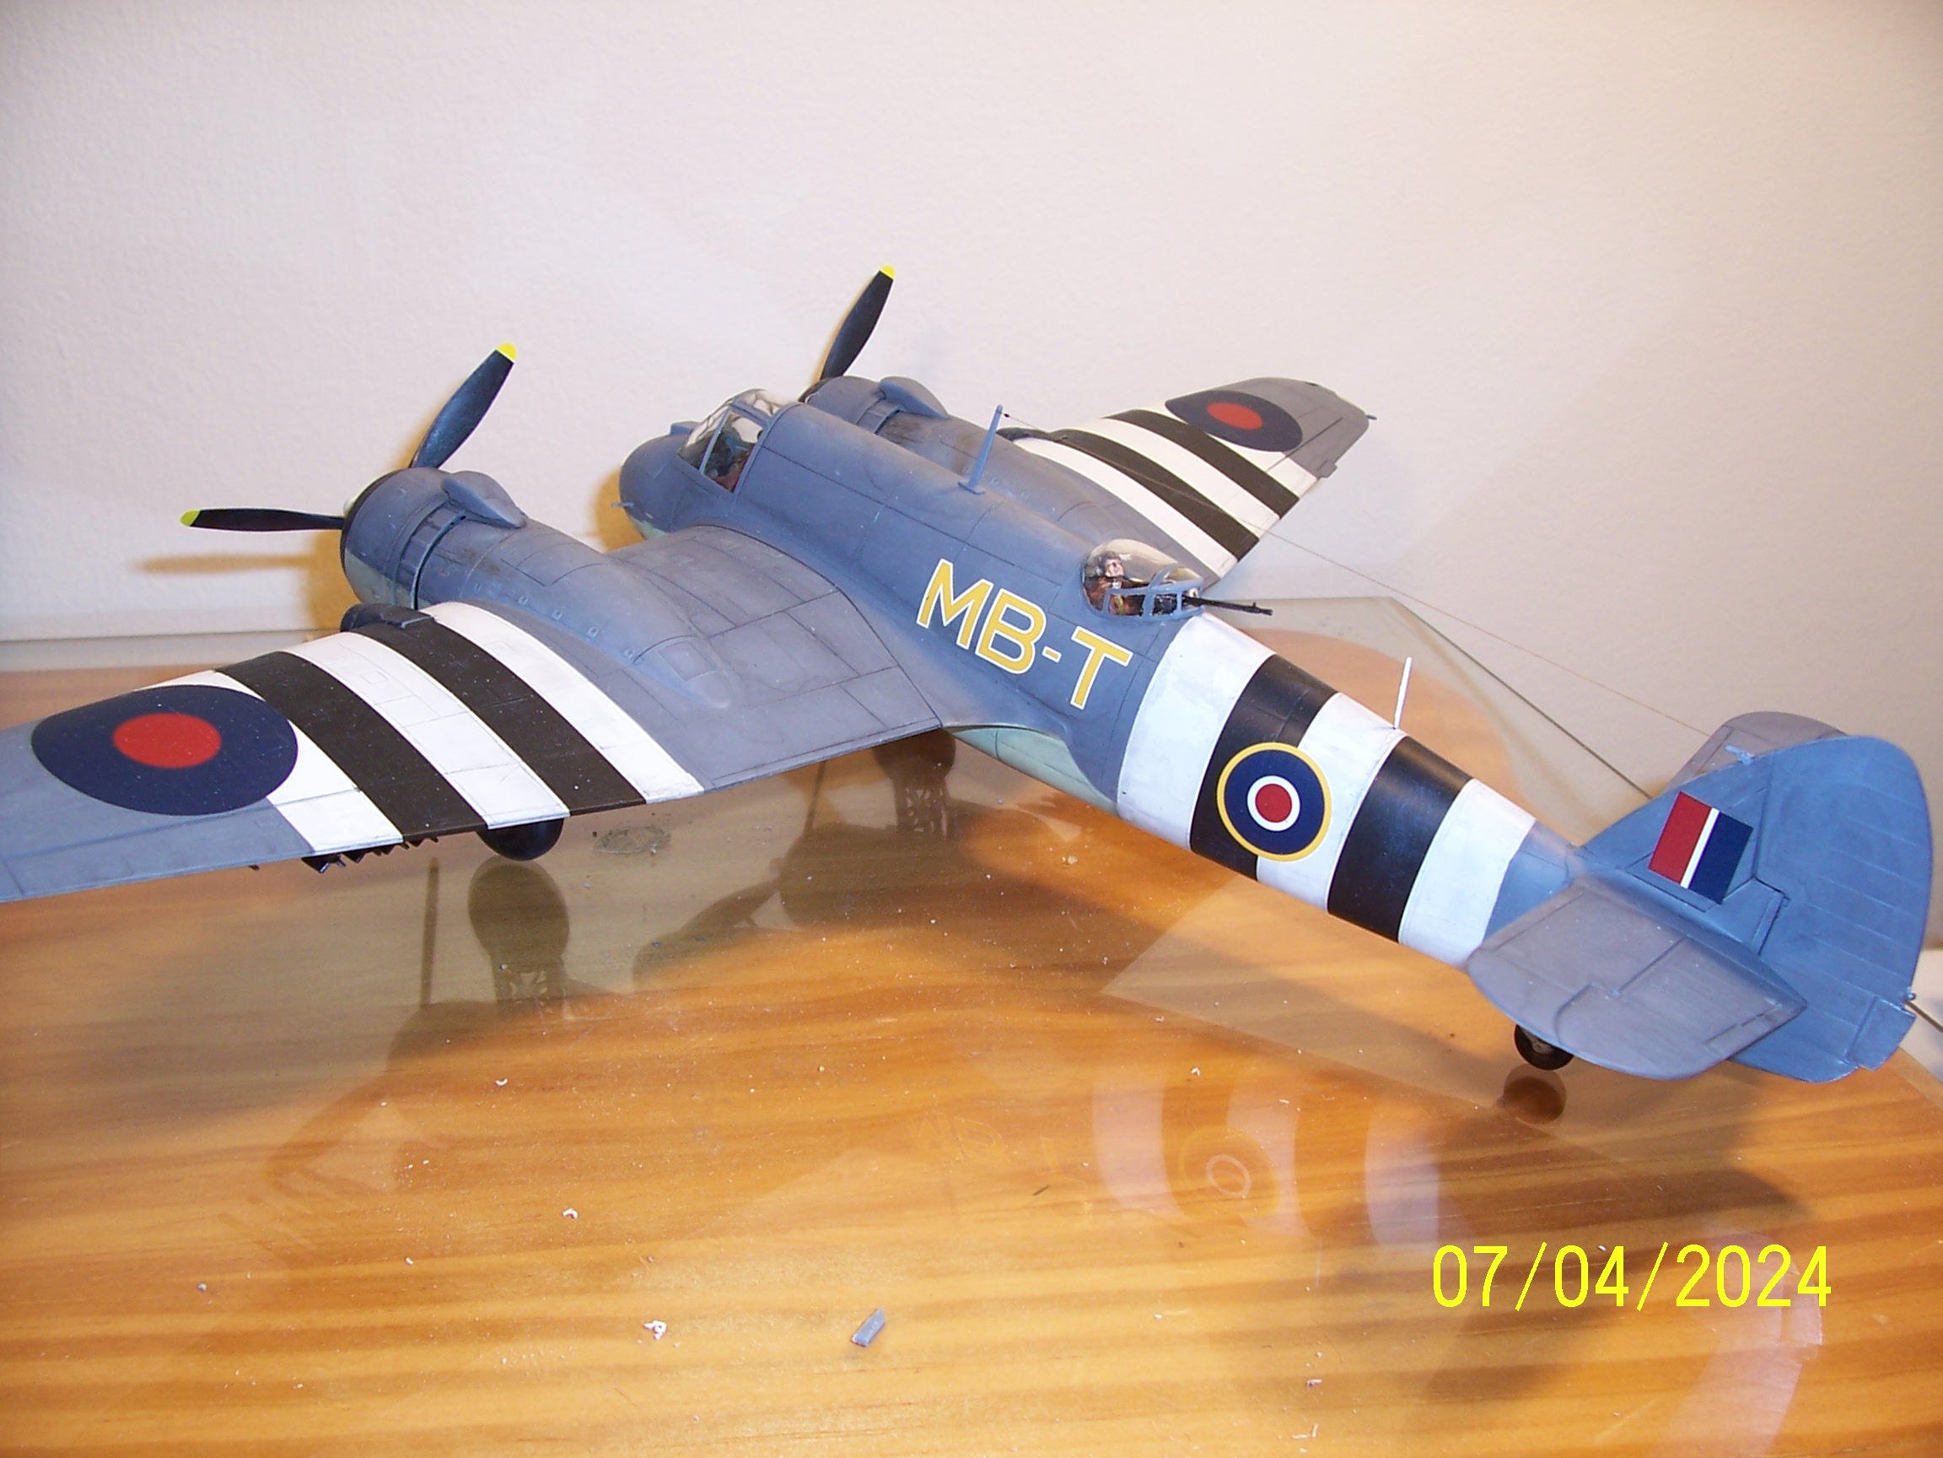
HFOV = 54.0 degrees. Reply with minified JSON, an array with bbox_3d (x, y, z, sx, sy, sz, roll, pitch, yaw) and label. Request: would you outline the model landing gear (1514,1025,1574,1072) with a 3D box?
[{"bbox_3d":[0.091,0.049,0.303,0.011,0.012,0.005,28,32,28],"label":"model landing gear"}]

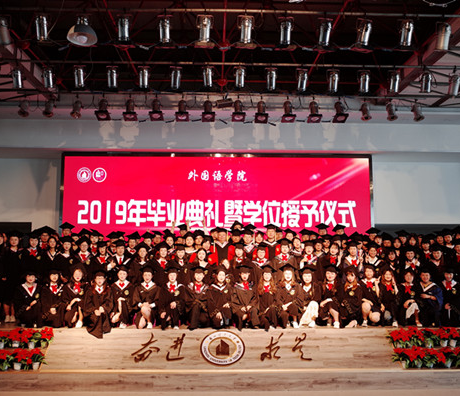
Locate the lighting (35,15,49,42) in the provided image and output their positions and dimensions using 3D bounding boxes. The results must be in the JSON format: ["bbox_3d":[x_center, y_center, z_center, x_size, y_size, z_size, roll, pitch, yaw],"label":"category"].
[{"bbox_3d":[-2.485,-2.234,6.139,0.180,0.360,0.210,0,-6,-1],"label":"lighting"}]

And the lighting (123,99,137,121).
[{"bbox_3d":[-2.040,-1.794,9.446,0.270,0.350,0.270,0,-6,0],"label":"lighting"}]

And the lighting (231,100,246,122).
[{"bbox_3d":[0.226,-2.331,12.559,0.400,0.500,0.420,0,-6,-2],"label":"lighting"}]

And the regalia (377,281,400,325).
[{"bbox_3d":[2.976,1.953,8.765,0.460,0.768,0.500,-1,-6,13],"label":"regalia"}]

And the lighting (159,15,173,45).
[{"bbox_3d":[-0.996,-2.604,7.200,0.230,0.420,0.250,0,-6,0],"label":"lighting"}]

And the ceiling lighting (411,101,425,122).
[{"bbox_3d":[3.717,-1.715,9.223,0.220,0.360,0.270,0,-6,-2],"label":"ceiling lighting"}]

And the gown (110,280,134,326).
[{"bbox_3d":[-1.883,1.825,8.200,0.480,0.820,0.550,0,-6,-1],"label":"gown"}]

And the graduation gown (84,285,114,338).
[{"bbox_3d":[-2.354,2.024,8.380,0.520,0.880,0.620,0,-6,0],"label":"graduation gown"}]

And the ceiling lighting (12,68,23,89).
[{"bbox_3d":[-3.413,-1.919,7.472,0.180,0.320,0.240,0,-6,-2],"label":"ceiling lighting"}]

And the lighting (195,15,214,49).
[{"bbox_3d":[-0.336,-2.211,6.192,0.260,0.420,0.280,0,-6,-1],"label":"lighting"}]

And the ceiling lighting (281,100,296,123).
[{"bbox_3d":[1.183,-1.750,9.429,0.300,0.420,0.300,0,-6,-1],"label":"ceiling lighting"}]

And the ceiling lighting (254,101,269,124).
[{"bbox_3d":[0.848,-2.307,12.579,0.380,0.530,0.420,0,-6,-2],"label":"ceiling lighting"}]

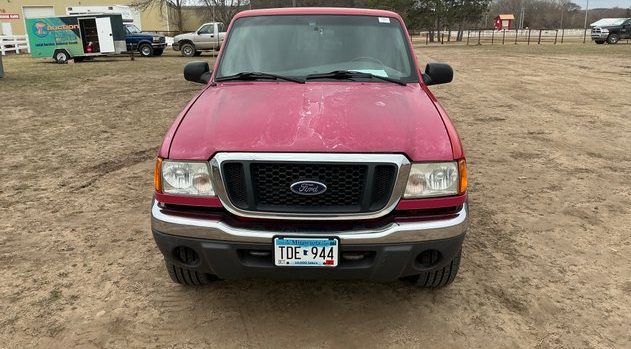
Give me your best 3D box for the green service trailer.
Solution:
[{"bbox_3d":[-11.250,-6.540,24.448,4.300,2.100,1.950,-7,17,-11],"label":"green service trailer"}]

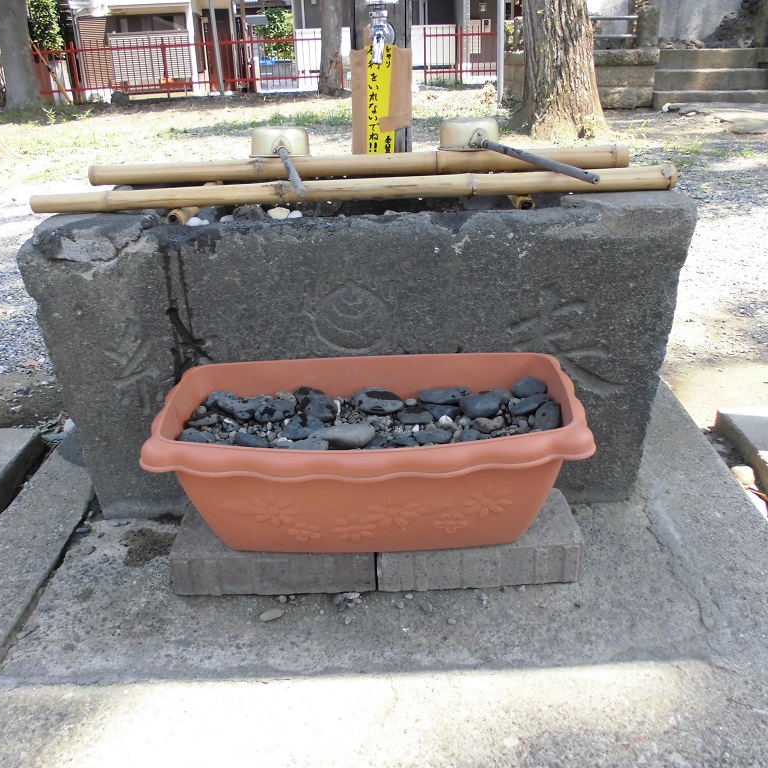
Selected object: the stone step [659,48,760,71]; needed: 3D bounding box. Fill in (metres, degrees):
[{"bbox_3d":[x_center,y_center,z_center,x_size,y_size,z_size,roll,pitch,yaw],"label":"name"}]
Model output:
[{"bbox_3d":[3.761,-3.800,9.002,1.096,0.217,0.400,3,24,11],"label":"stone step"}]

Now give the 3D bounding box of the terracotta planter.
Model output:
[{"bbox_3d":[-0.017,0.118,1.209,0.593,0.221,0.310,-2,24,0],"label":"terracotta planter"}]

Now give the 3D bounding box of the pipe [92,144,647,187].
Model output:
[{"bbox_3d":[-0.046,-0.442,1.558,1.090,0.042,0.042,-2,24,-1],"label":"pipe"}]

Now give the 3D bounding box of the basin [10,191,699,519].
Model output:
[{"bbox_3d":[-0.032,-0.090,1.510,1.091,0.573,0.357,-2,25,-1],"label":"basin"}]

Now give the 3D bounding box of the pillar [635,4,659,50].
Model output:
[{"bbox_3d":[3.012,-4.129,8.898,0.256,0.451,0.250,-1,25,1],"label":"pillar"}]

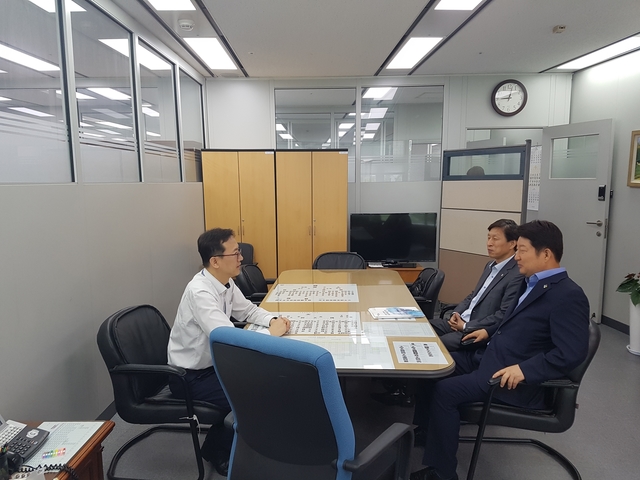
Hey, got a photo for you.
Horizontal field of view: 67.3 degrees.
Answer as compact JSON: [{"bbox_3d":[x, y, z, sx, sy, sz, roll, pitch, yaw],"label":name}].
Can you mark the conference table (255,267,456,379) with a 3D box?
[{"bbox_3d":[0.114,0.754,2.996,0.967,0.730,1.997,0,8,2],"label":"conference table"}]

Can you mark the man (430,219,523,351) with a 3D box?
[{"bbox_3d":[1.030,0.497,3.076,0.720,1.270,0.560,-2,8,-10],"label":"man"}]

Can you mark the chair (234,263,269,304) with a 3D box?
[{"bbox_3d":[-0.378,0.606,3.952,0.620,0.840,0.580,1,8,12],"label":"chair"}]

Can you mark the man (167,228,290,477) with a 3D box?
[{"bbox_3d":[-0.461,0.573,2.578,0.680,1.270,0.550,1,8,10],"label":"man"}]

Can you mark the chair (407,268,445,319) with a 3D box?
[{"bbox_3d":[0.686,0.625,3.762,0.620,0.840,0.580,-1,8,-3],"label":"chair"}]

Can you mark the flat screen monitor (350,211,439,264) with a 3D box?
[{"bbox_3d":[0.803,-0.030,5.306,0.980,0.570,0.070,0,8,1],"label":"flat screen monitor"}]

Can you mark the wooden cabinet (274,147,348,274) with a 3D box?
[{"bbox_3d":[-0.077,-0.137,5.509,0.776,1.762,0.400,-1,8,-1],"label":"wooden cabinet"}]

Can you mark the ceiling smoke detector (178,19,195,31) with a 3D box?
[{"bbox_3d":[-0.929,-1.498,3.347,0.110,0.055,0.110,-1,8,-1],"label":"ceiling smoke detector"}]

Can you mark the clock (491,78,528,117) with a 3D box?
[{"bbox_3d":[2.155,-1.612,5.457,0.410,0.410,0.050,0,8,2],"label":"clock"}]

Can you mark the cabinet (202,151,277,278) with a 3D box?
[{"bbox_3d":[-0.872,-0.104,5.552,0.800,1.830,0.400,0,8,2],"label":"cabinet"}]

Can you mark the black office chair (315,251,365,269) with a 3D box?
[{"bbox_3d":[0.180,0.543,4.397,0.580,0.840,0.630,0,8,2],"label":"black office chair"}]

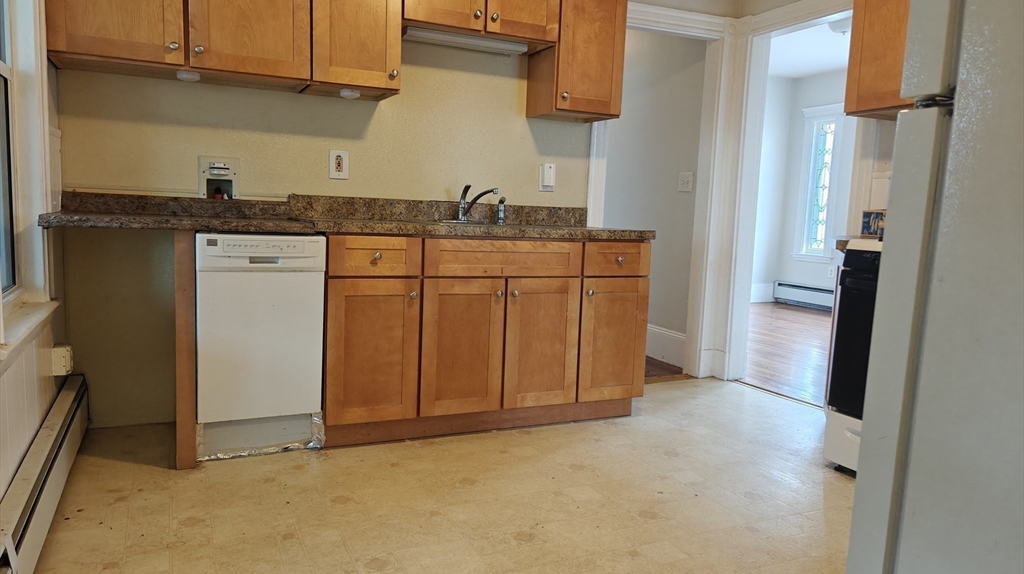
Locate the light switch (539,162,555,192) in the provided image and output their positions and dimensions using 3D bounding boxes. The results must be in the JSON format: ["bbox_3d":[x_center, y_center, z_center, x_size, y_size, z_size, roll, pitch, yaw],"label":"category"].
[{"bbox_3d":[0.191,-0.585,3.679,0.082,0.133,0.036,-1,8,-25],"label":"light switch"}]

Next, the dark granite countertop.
[{"bbox_3d":[-0.573,-0.320,3.023,2.480,0.142,0.655,-1,8,-25],"label":"dark granite countertop"}]

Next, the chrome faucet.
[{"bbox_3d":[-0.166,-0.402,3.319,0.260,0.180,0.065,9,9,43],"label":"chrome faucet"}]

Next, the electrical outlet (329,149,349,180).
[{"bbox_3d":[-0.819,-0.578,3.231,0.088,0.130,0.010,-1,8,-25],"label":"electrical outlet"}]

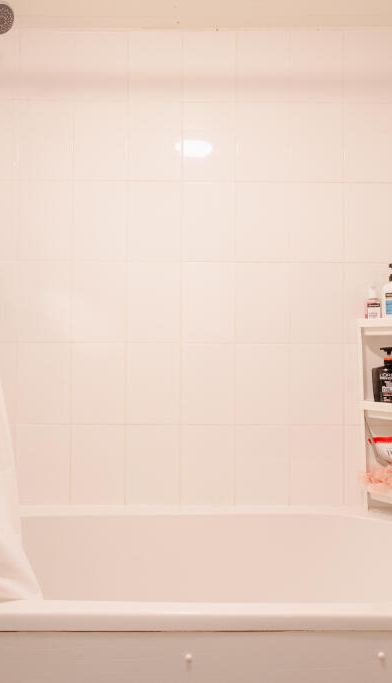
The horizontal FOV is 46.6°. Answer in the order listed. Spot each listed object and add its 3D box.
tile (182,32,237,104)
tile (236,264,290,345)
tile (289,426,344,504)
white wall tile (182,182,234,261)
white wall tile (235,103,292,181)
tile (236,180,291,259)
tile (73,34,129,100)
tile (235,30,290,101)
[{"bbox_3d":[0.050,-1.021,1.692,0.199,0.262,0.010,0,0,0],"label":"tile"},{"bbox_3d":[0.247,-0.142,1.710,0.201,0.302,0.014,0,0,0],"label":"tile"},{"bbox_3d":[0.449,0.459,1.709,0.202,0.291,0.010,0,-1,0],"label":"tile"},{"bbox_3d":[0.047,-0.446,1.698,0.200,0.300,0.010,0,-1,-1],"label":"white wall tile"},{"bbox_3d":[0.252,-0.748,1.712,0.201,0.302,0.014,0,0,0],"label":"white wall tile"},{"bbox_3d":[0.248,-0.445,1.700,0.200,0.300,0.010,0,-1,-1],"label":"tile"},{"bbox_3d":[-0.354,-1.035,1.708,0.201,0.260,0.014,0,0,0],"label":"tile"},{"bbox_3d":[0.250,-1.020,1.694,0.199,0.262,0.010,0,0,0],"label":"tile"}]

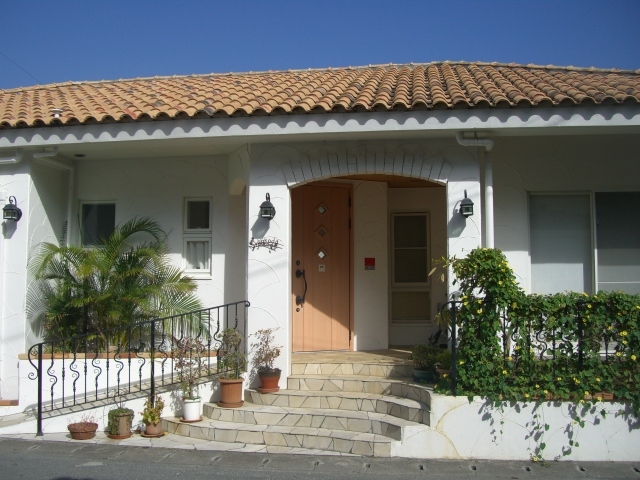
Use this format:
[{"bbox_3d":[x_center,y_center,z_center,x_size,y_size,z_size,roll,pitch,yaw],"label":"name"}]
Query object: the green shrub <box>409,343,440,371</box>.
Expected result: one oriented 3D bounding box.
[{"bbox_3d":[1.125,1.282,7.567,0.340,0.310,0.330,-1,-5,8],"label":"green shrub"}]

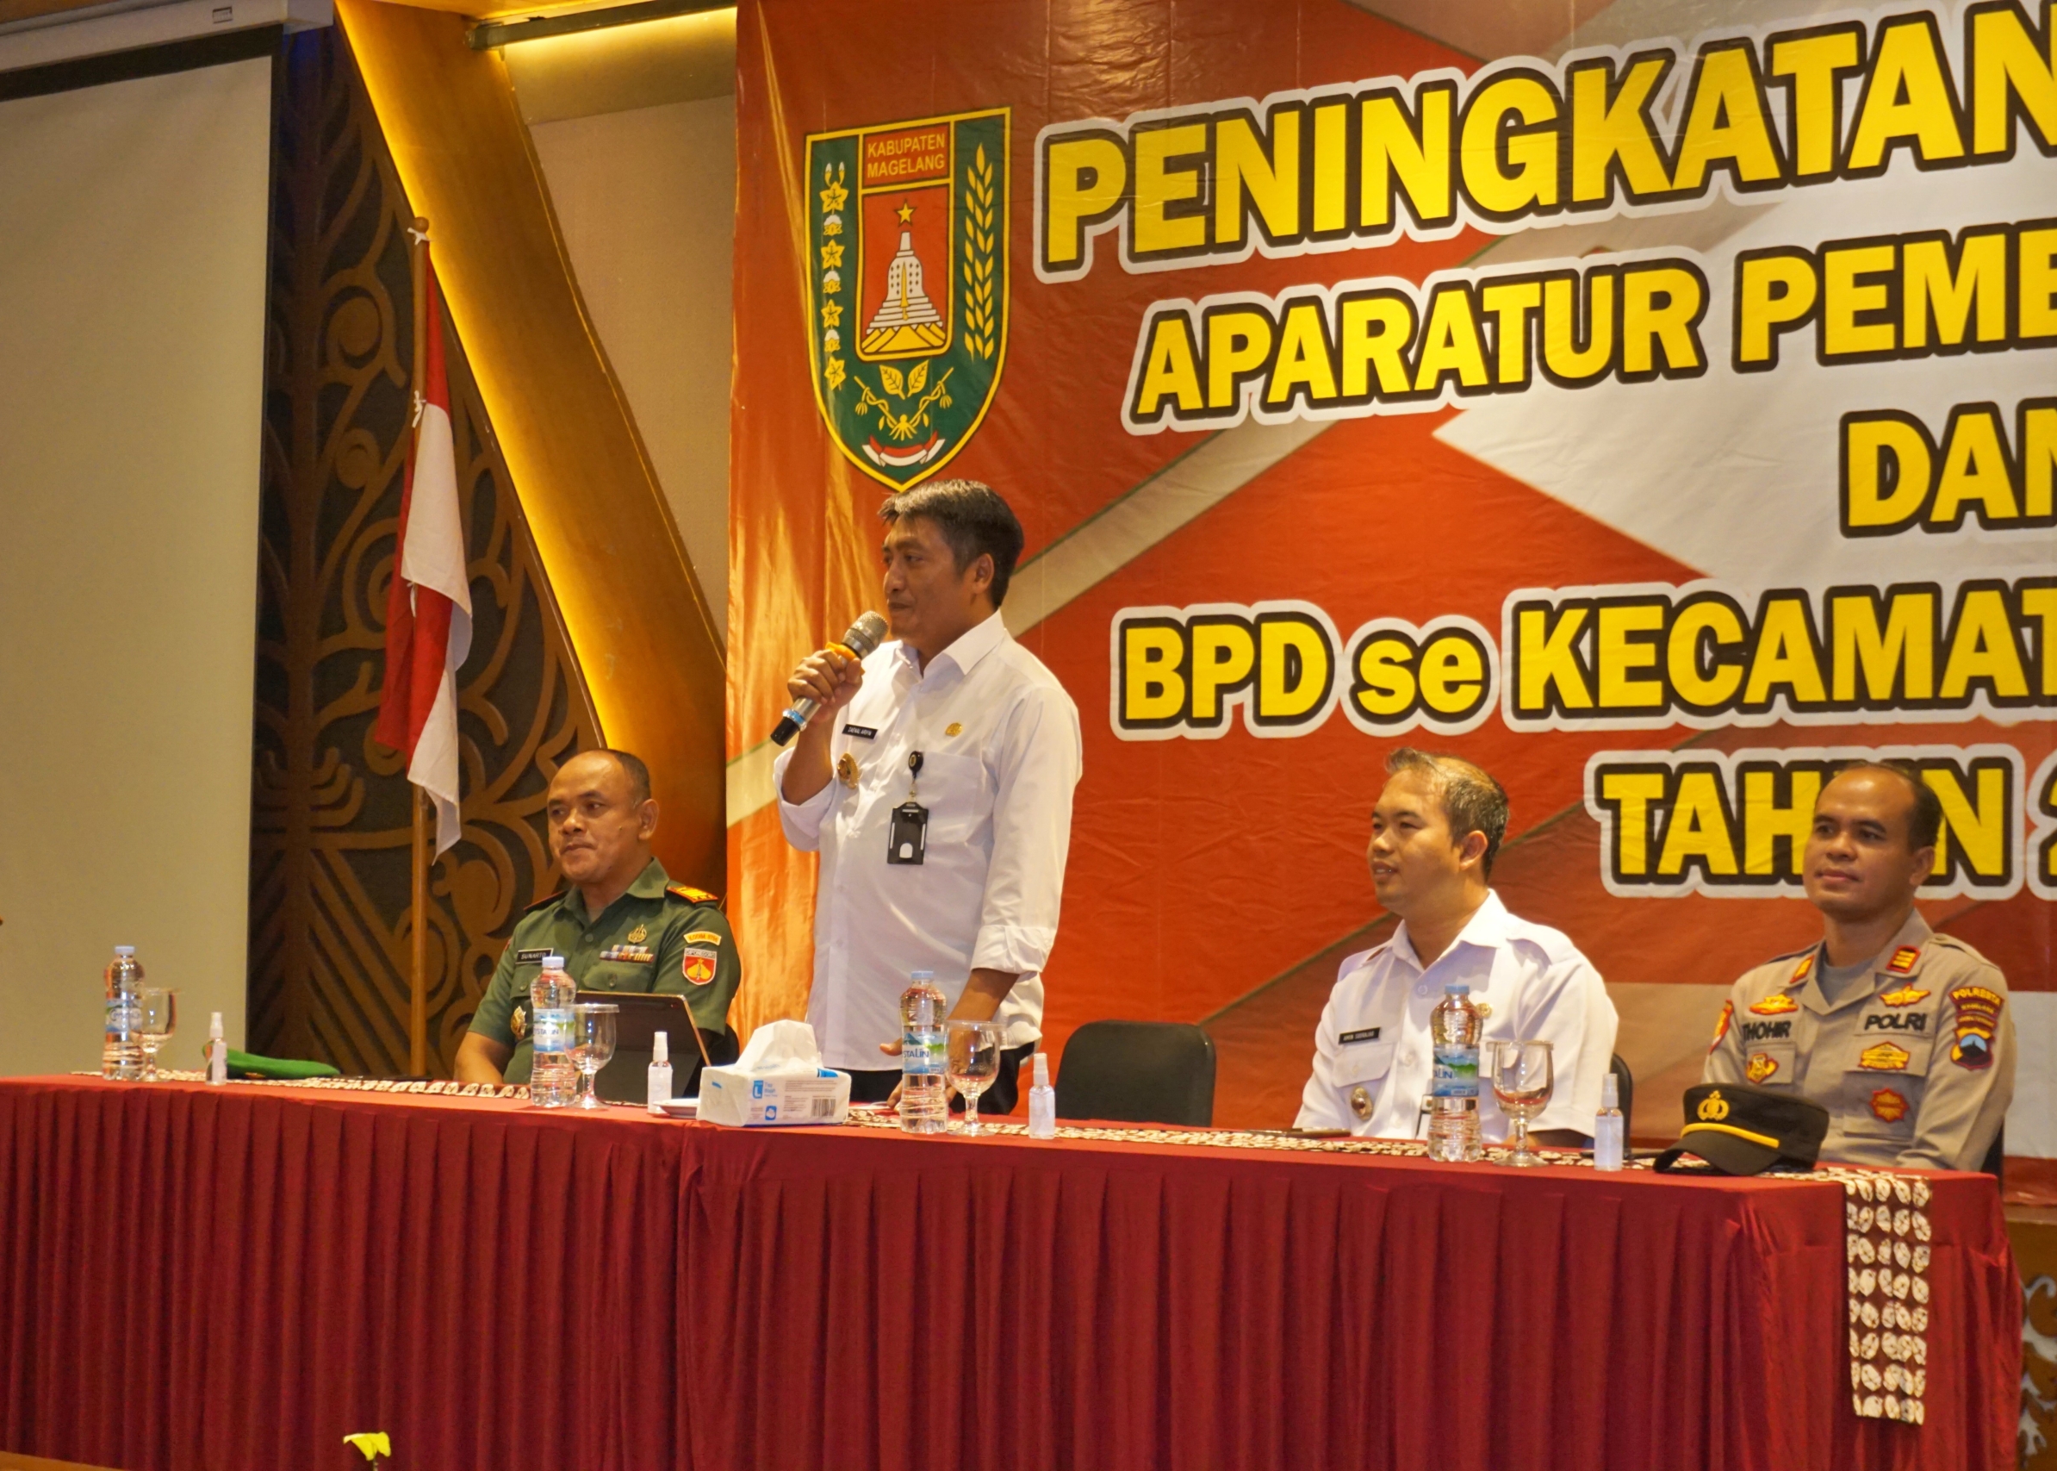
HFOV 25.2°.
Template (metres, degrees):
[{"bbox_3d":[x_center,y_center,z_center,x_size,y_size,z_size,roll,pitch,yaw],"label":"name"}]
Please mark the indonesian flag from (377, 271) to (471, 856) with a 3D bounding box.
[{"bbox_3d":[-1.275,-0.365,9.700,0.200,1.240,0.160,0,-2,30],"label":"indonesian flag"}]

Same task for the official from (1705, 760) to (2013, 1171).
[{"bbox_3d":[1.018,0.676,6.220,0.550,1.297,0.780,-1,-3,42],"label":"official"}]

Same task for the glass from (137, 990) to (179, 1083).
[{"bbox_3d":[-1.512,0.517,7.936,0.073,0.159,0.073,1,-2,0],"label":"glass"}]

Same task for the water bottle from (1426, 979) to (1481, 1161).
[{"bbox_3d":[0.566,0.447,6.097,0.066,0.231,0.066,1,-2,0],"label":"water bottle"}]

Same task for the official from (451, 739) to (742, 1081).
[{"bbox_3d":[-0.861,0.683,7.875,0.540,1.330,0.750,-1,-3,43],"label":"official"}]

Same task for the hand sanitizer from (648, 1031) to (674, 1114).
[{"bbox_3d":[-0.564,0.518,7.024,0.036,0.121,0.036,1,-2,0],"label":"hand sanitizer"}]

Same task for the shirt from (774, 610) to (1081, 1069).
[{"bbox_3d":[-0.160,0.163,7.180,0.340,0.710,0.540,2,-3,-43],"label":"shirt"}]

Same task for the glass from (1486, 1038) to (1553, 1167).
[{"bbox_3d":[0.626,0.467,5.840,0.081,0.157,0.081,1,-2,0],"label":"glass"}]

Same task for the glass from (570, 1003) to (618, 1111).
[{"bbox_3d":[-0.662,0.491,7.020,0.081,0.157,0.081,1,-2,0],"label":"glass"}]

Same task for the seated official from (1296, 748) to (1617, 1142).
[{"bbox_3d":[0.500,0.672,6.686,0.560,1.321,0.780,-1,-3,42],"label":"seated official"}]

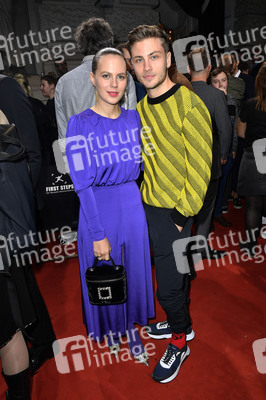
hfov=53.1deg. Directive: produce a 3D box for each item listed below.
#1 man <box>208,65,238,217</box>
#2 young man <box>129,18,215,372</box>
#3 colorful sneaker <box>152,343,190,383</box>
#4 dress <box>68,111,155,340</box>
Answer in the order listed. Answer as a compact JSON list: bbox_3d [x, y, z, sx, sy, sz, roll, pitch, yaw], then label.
[{"bbox_3d":[1.069,-0.495,3.134,0.480,1.780,0.340,2,20,11],"label":"man"},{"bbox_3d":[0.196,0.138,1.424,0.480,1.820,0.420,5,21,19],"label":"young man"},{"bbox_3d":[0.255,0.970,1.618,0.110,0.120,0.285,15,26,40],"label":"colorful sneaker"},{"bbox_3d":[-0.092,0.181,1.493,0.460,1.235,0.360,-4,20,-5],"label":"dress"}]

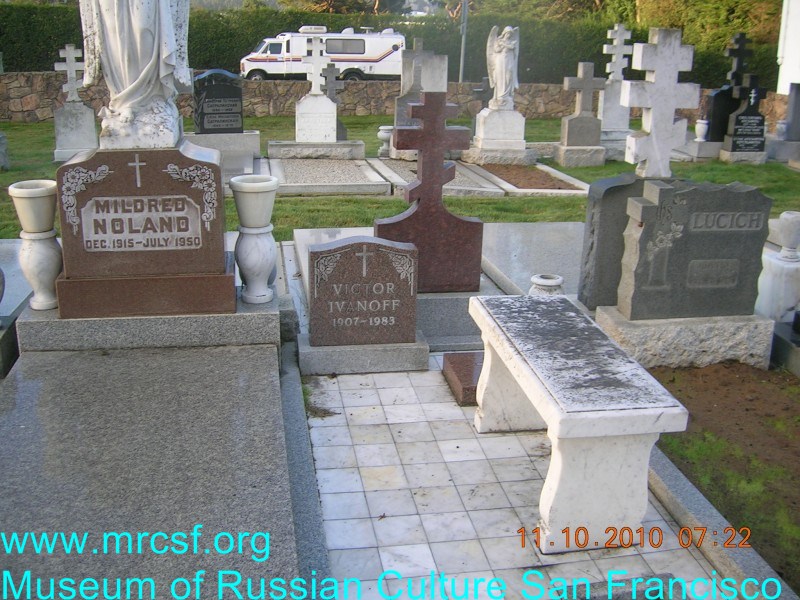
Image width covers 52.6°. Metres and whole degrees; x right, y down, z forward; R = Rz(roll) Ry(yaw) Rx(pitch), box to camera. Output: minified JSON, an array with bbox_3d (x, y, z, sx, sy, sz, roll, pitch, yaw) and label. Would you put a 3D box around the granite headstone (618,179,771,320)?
[{"bbox_3d":[1.324,-0.230,3.653,0.638,0.605,0.153,-2,19,-10],"label":"granite headstone"}]

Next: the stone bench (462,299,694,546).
[{"bbox_3d":[0.505,0.367,2.622,0.360,0.478,0.923,-2,20,-10],"label":"stone bench"}]

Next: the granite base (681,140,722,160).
[{"bbox_3d":[4.496,-2.148,11.381,0.889,0.226,0.450,-2,19,-10],"label":"granite base"}]

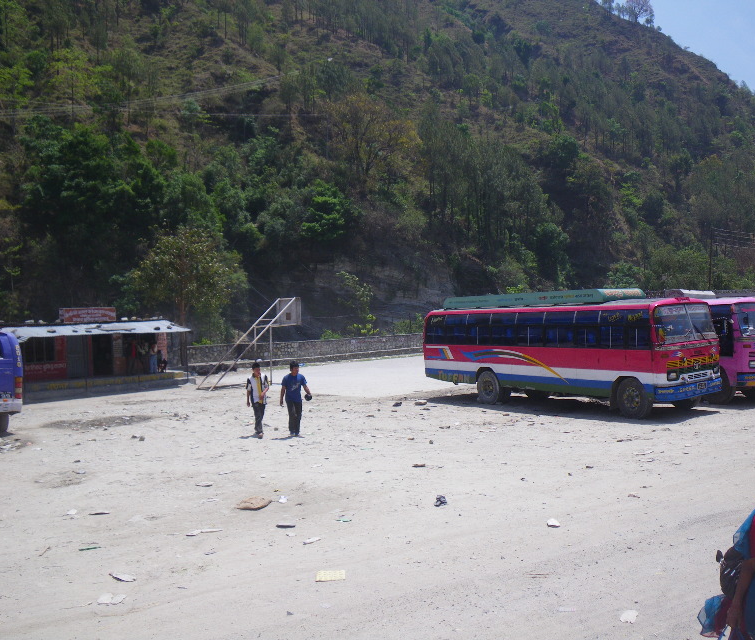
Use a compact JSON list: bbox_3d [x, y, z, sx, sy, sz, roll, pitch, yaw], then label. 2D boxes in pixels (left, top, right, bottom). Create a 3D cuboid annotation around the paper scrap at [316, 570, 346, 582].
[{"bbox_3d":[-0.462,2.546,6.850,0.290,0.035,0.280,-1,0,-5],"label":"paper scrap"}]

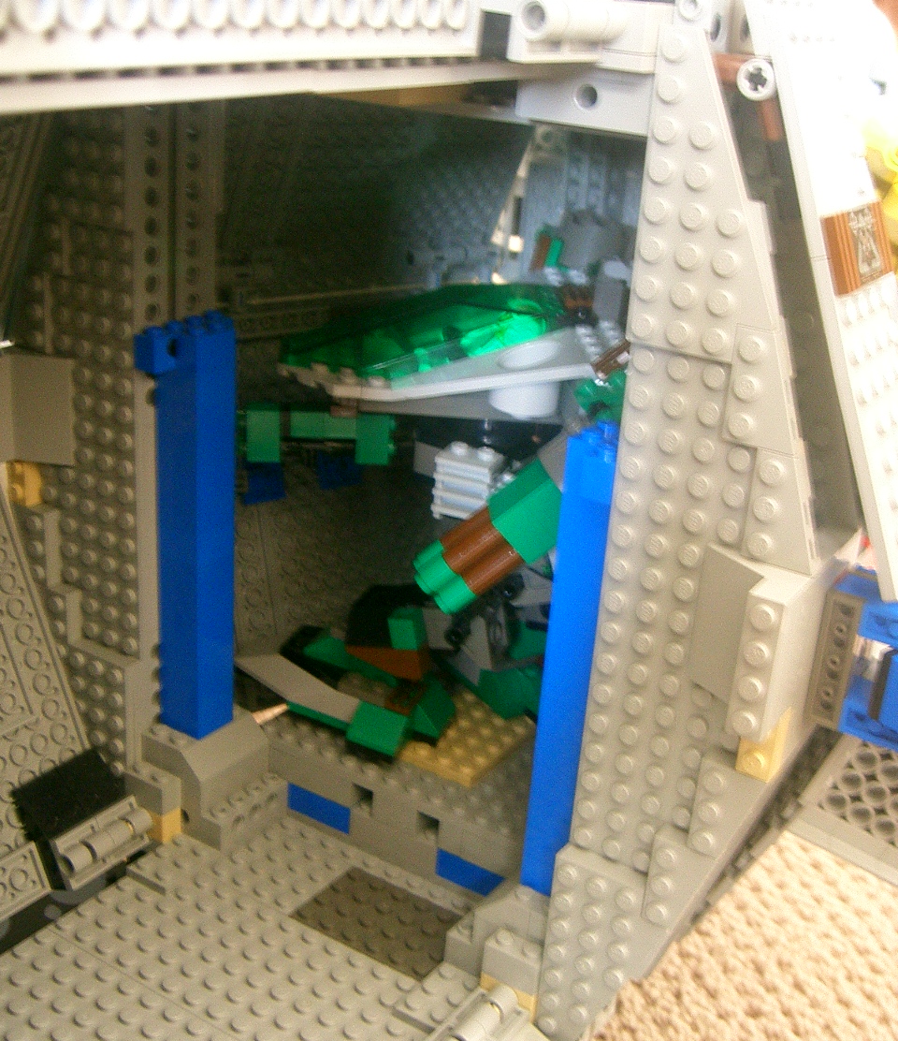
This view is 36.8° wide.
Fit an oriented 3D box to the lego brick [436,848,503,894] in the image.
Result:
[{"bbox_3d":[0.009,0.101,0.392,0.024,0.010,0.008,17,24,29],"label":"lego brick"}]

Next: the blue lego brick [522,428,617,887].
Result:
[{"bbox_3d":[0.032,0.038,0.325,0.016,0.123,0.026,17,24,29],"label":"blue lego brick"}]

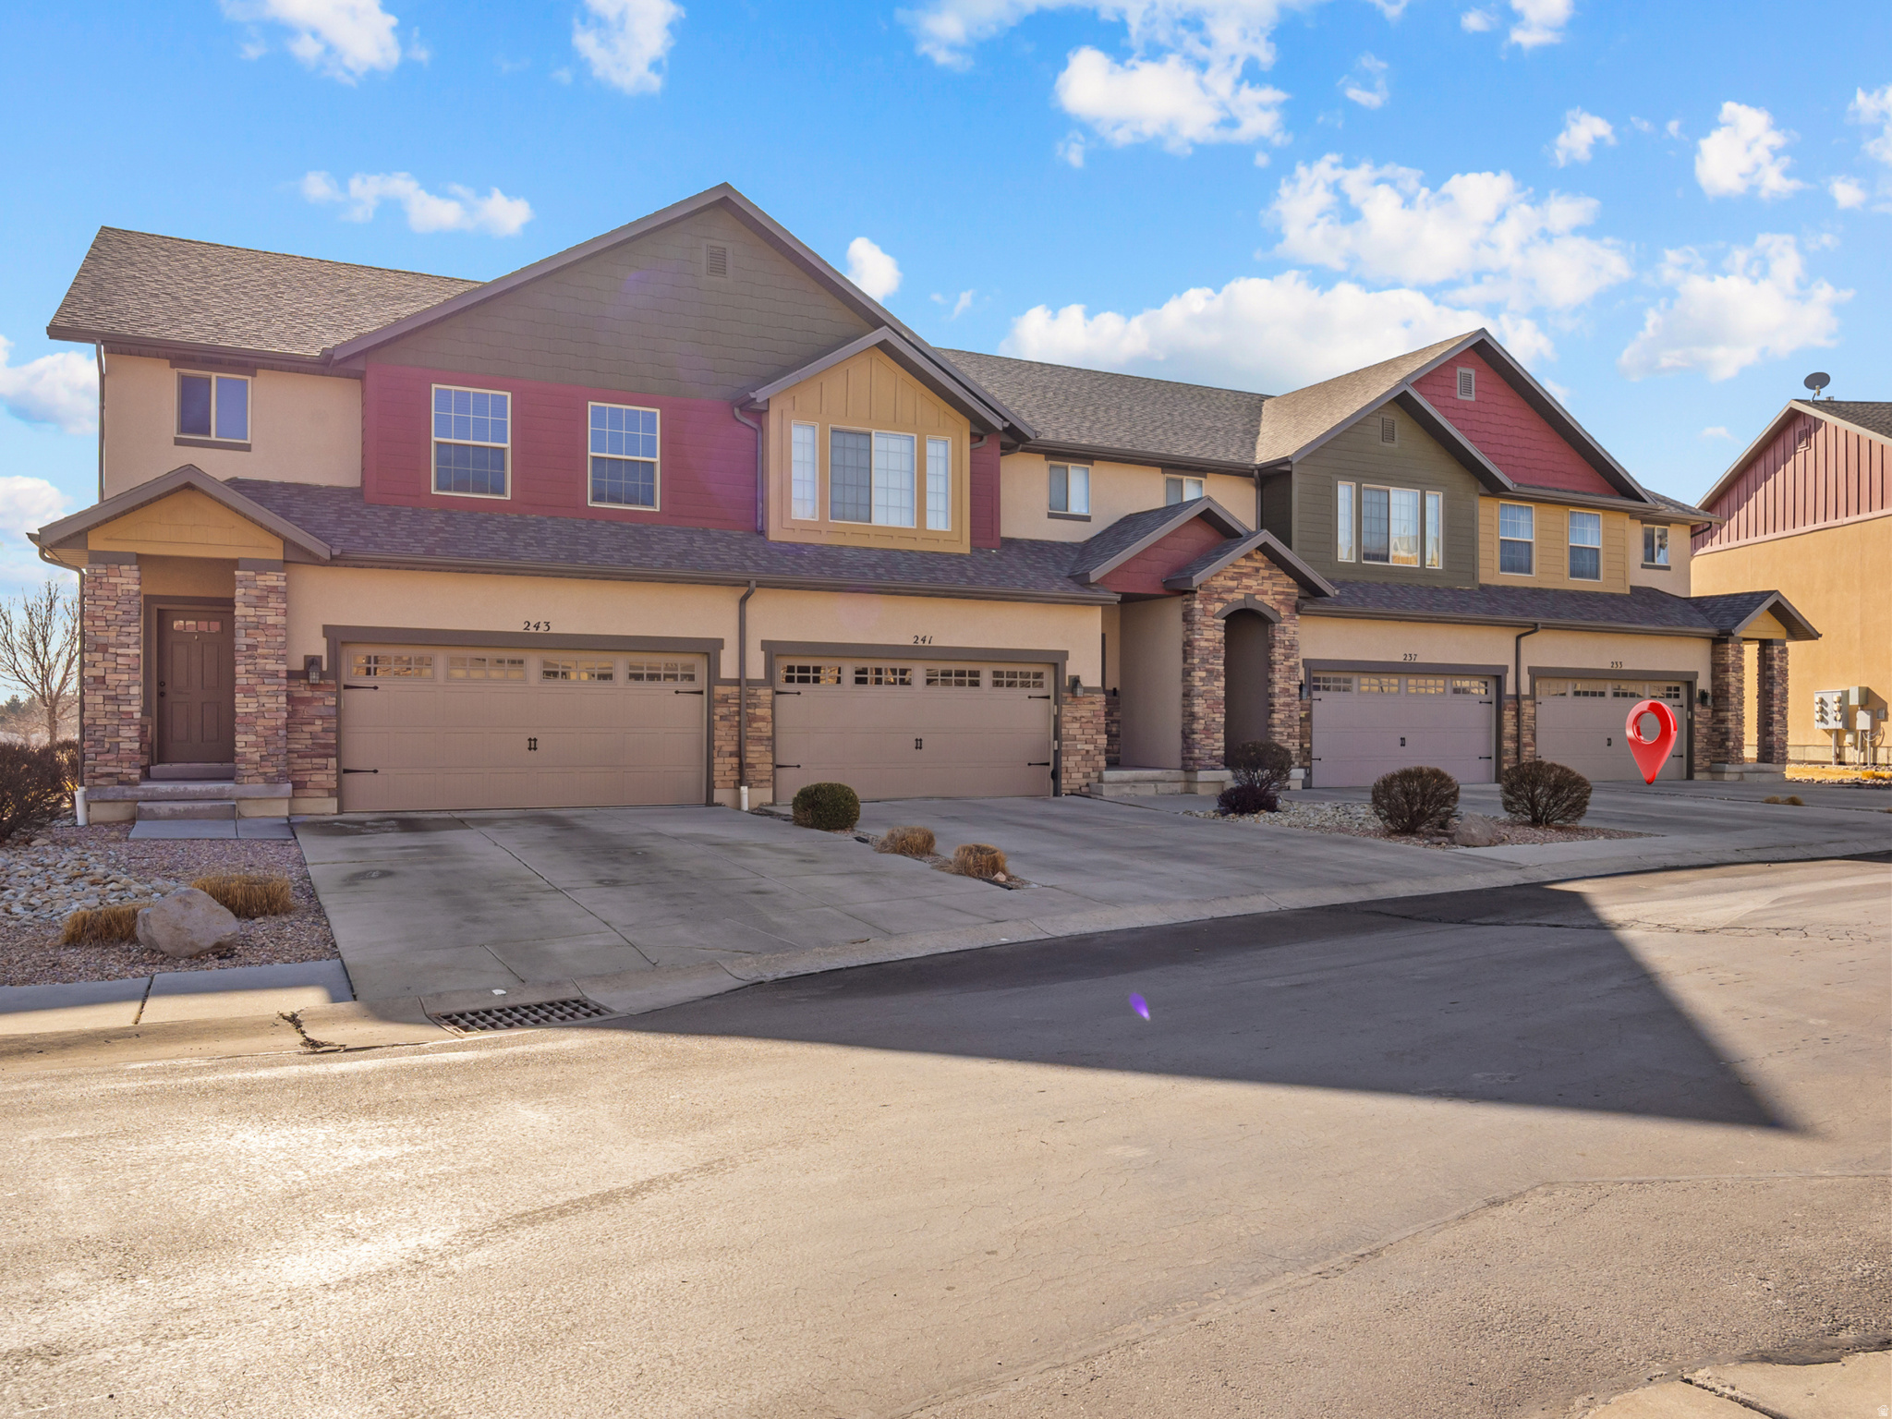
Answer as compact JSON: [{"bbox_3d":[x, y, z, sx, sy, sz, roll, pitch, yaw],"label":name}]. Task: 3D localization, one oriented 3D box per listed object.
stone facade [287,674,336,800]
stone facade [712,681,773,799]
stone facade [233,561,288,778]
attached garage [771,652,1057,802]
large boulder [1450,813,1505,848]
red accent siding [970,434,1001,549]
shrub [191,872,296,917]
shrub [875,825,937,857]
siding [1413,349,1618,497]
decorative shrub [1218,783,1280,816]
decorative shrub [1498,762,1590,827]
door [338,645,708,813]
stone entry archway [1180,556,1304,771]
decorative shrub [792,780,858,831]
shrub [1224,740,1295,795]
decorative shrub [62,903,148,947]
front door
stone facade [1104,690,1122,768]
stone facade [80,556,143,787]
[{"bbox_3d":[-7.925,0.359,17.784,0.600,1.510,0.160,1,-1,-28],"label":"stone facade"},{"bbox_3d":[-2.945,0.446,20.473,0.902,1.676,0.200,1,-1,-27],"label":"stone facade"},{"bbox_3d":[-8.453,-0.380,17.527,0.595,2.608,0.502,1,-1,-27],"label":"stone facade"},{"bbox_3d":[-0.384,0.315,21.850,4.816,2.145,0.100,1,-1,-27],"label":"attached garage"},{"bbox_3d":[6.703,1.527,17.900,0.645,0.410,0.500,1,-1,-27],"label":"large boulder"},{"bbox_3d":[0.621,-3.675,23.812,0.683,1.911,0.101,1,-1,-27],"label":"red accent siding"},{"bbox_3d":[-5.602,1.493,11.350,0.815,0.283,0.720,1,-1,-28],"label":"shrub"},{"bbox_3d":[-0.447,1.447,15.638,0.683,0.325,0.615,1,-1,-27],"label":"shrub"},{"bbox_3d":[12.461,-6.249,30.910,6.406,2.778,0.101,1,-1,-27],"label":"siding"},{"bbox_3d":[4.509,1.345,21.200,0.906,0.450,0.850,0,-1,0],"label":"decorative shrub"},{"bbox_3d":[8.773,1.217,20.800,1.298,0.919,1.300,1,-1,-28],"label":"decorative shrub"},{"bbox_3d":[-5.563,0.262,19.237,4.798,2.141,0.101,1,-1,-27],"label":"door"},{"bbox_3d":[5.110,-0.833,24.474,2.320,3.720,0.460,1,-1,-28],"label":"stone entry archway"},{"bbox_3d":[-1.517,1.220,17.954,0.868,0.591,0.825,0,-1,0],"label":"decorative shrub"},{"bbox_3d":[5.128,0.989,23.200,1.110,0.941,1.050,0,0,0],"label":"shrub"},{"bbox_3d":[-6.198,1.592,10.500,0.583,0.290,0.500,1,-1,-30],"label":"decorative shrub"},{"bbox_3d":[-10.015,-0.296,19.012,0.917,2.034,0.100,1,-1,-27],"label":"front door"},{"bbox_3d":[2.999,0.376,25.691,0.370,1.320,0.160,1,-1,-28],"label":"stone facade"},{"bbox_3d":[-9.938,-0.431,16.981,0.563,2.663,0.580,1,-1,-27],"label":"stone facade"}]

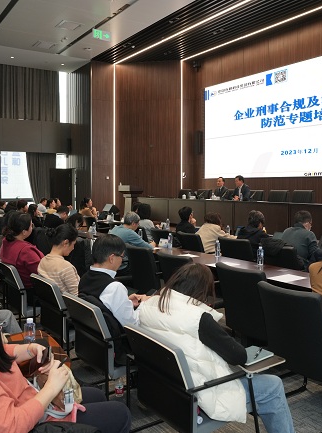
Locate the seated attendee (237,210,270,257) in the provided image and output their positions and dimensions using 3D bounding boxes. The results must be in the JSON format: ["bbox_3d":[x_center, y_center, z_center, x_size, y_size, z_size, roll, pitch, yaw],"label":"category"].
[{"bbox_3d":[1.315,0.555,6.205,0.820,1.270,0.540,-4,6,-42],"label":"seated attendee"}]

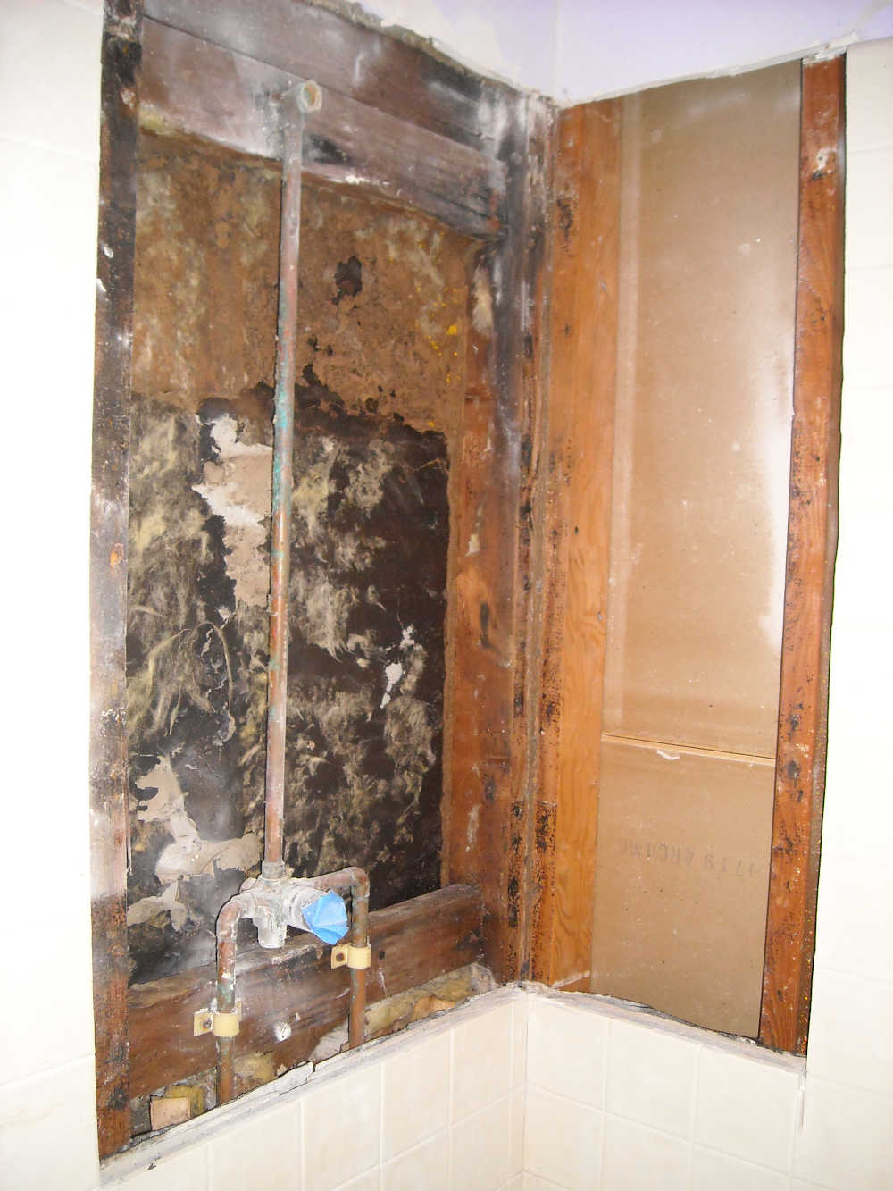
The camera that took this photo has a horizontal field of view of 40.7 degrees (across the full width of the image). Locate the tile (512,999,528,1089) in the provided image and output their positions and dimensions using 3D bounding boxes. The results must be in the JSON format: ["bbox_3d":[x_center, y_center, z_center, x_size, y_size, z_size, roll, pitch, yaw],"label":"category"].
[{"bbox_3d":[0.084,0.517,1.390,0.009,0.108,0.030,4,4,39],"label":"tile"}]

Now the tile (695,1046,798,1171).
[{"bbox_3d":[0.305,0.529,1.236,0.108,0.108,0.009,4,4,39],"label":"tile"}]

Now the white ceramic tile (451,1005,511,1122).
[{"bbox_3d":[0.038,0.516,1.335,0.009,0.108,0.108,4,4,39],"label":"white ceramic tile"}]

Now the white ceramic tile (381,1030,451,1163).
[{"bbox_3d":[-0.030,0.518,1.248,0.009,0.108,0.108,4,4,39],"label":"white ceramic tile"}]

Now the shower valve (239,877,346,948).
[{"bbox_3d":[-0.139,0.296,1.113,0.102,0.073,0.079,4,4,39],"label":"shower valve"}]

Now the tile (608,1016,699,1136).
[{"bbox_3d":[0.222,0.523,1.305,0.108,0.108,0.009,4,4,39],"label":"tile"}]

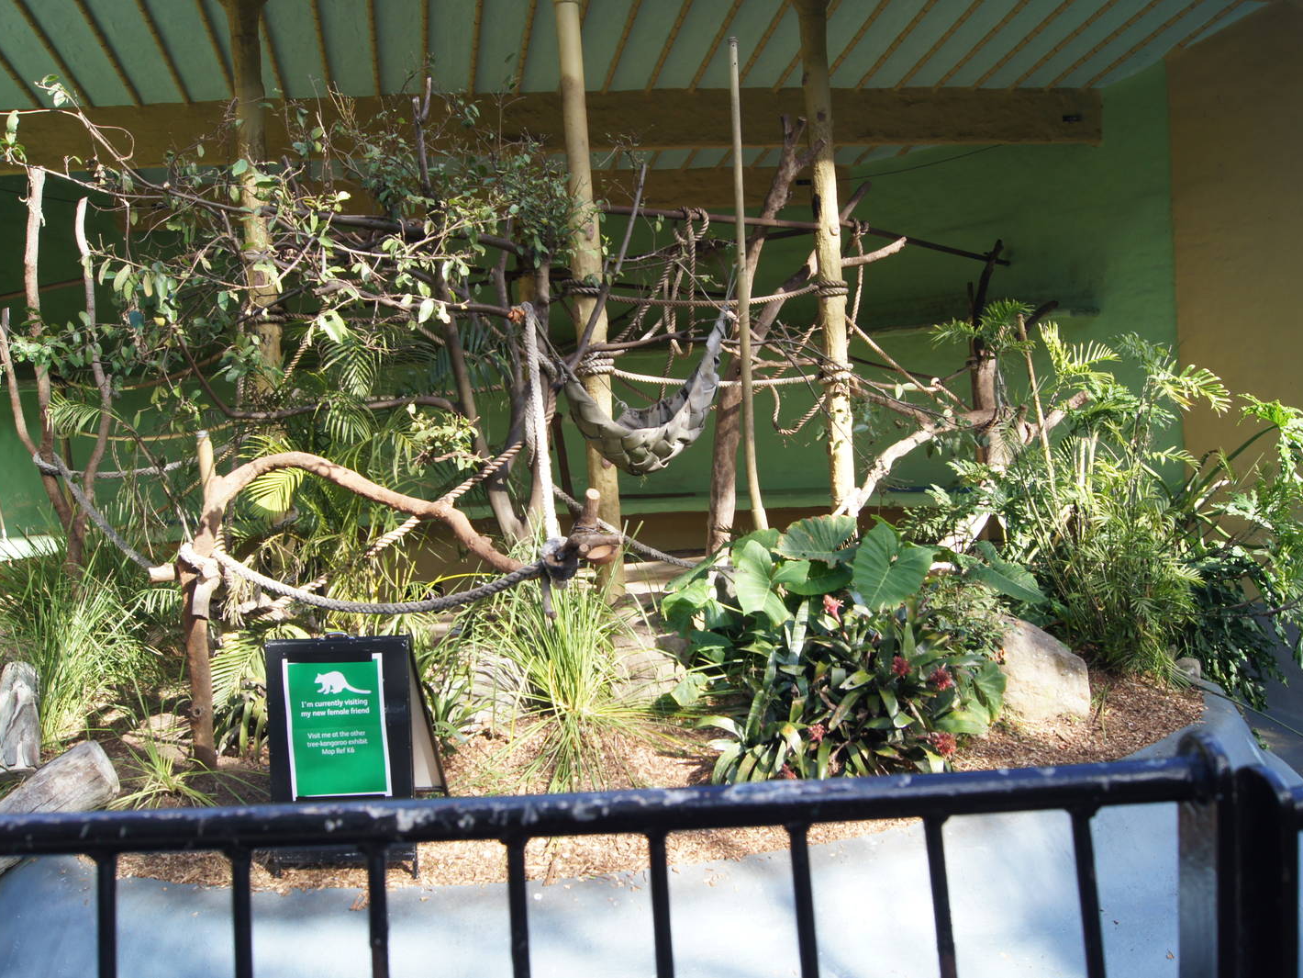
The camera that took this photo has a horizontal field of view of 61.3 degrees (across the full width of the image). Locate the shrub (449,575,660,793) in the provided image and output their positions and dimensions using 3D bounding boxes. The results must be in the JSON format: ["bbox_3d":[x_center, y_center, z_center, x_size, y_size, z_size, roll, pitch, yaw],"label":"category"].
[{"bbox_3d":[-0.493,1.001,5.600,1.030,0.920,1.000,-3,-2,0],"label":"shrub"}]

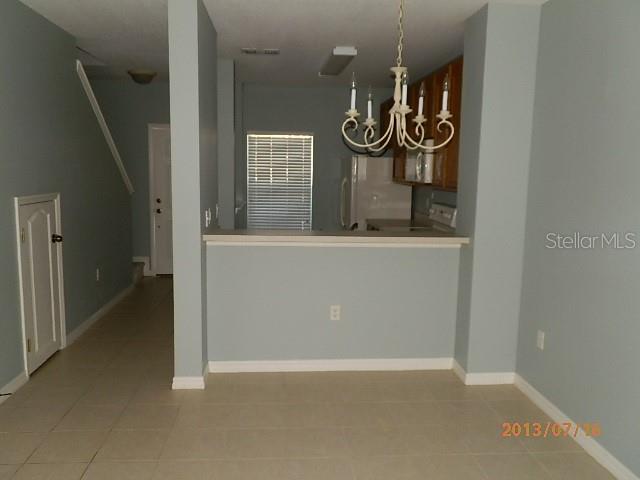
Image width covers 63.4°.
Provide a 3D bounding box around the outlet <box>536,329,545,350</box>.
[{"bbox_3d":[1.441,0.658,3.384,0.012,0.118,0.074,0,8,-5],"label":"outlet"}]

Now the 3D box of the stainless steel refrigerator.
[{"bbox_3d":[0.709,-0.240,6.851,0.790,1.687,0.820,0,8,-5],"label":"stainless steel refrigerator"}]

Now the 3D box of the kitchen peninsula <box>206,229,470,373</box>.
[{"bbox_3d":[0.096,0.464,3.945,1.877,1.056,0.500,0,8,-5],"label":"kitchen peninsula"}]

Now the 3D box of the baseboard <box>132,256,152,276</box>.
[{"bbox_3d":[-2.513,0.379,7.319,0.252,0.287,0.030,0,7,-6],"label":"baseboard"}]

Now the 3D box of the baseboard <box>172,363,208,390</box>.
[{"bbox_3d":[-0.918,0.965,3.704,0.222,0.091,0.289,0,8,-5],"label":"baseboard"}]

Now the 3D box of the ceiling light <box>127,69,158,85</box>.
[{"bbox_3d":[-2.082,-1.908,6.100,0.335,0.150,0.335,0,8,-5],"label":"ceiling light"}]

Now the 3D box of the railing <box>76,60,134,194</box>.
[{"bbox_3d":[-2.244,-1.087,5.460,0.110,1.246,1.733,0,8,-5],"label":"railing"}]

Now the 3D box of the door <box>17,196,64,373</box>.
[{"bbox_3d":[-2.094,0.310,3.903,0.060,1.292,0.699,0,8,-5],"label":"door"}]

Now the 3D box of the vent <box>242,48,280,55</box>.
[{"bbox_3d":[-0.566,-1.795,4.954,0.360,0.025,0.200,0,8,-5],"label":"vent"}]

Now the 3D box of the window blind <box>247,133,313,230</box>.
[{"bbox_3d":[-0.554,-0.793,7.189,0.912,1.338,0.060,0,8,-5],"label":"window blind"}]

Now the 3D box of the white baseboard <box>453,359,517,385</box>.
[{"bbox_3d":[1.222,0.980,3.888,0.353,0.091,0.296,0,8,-5],"label":"white baseboard"}]

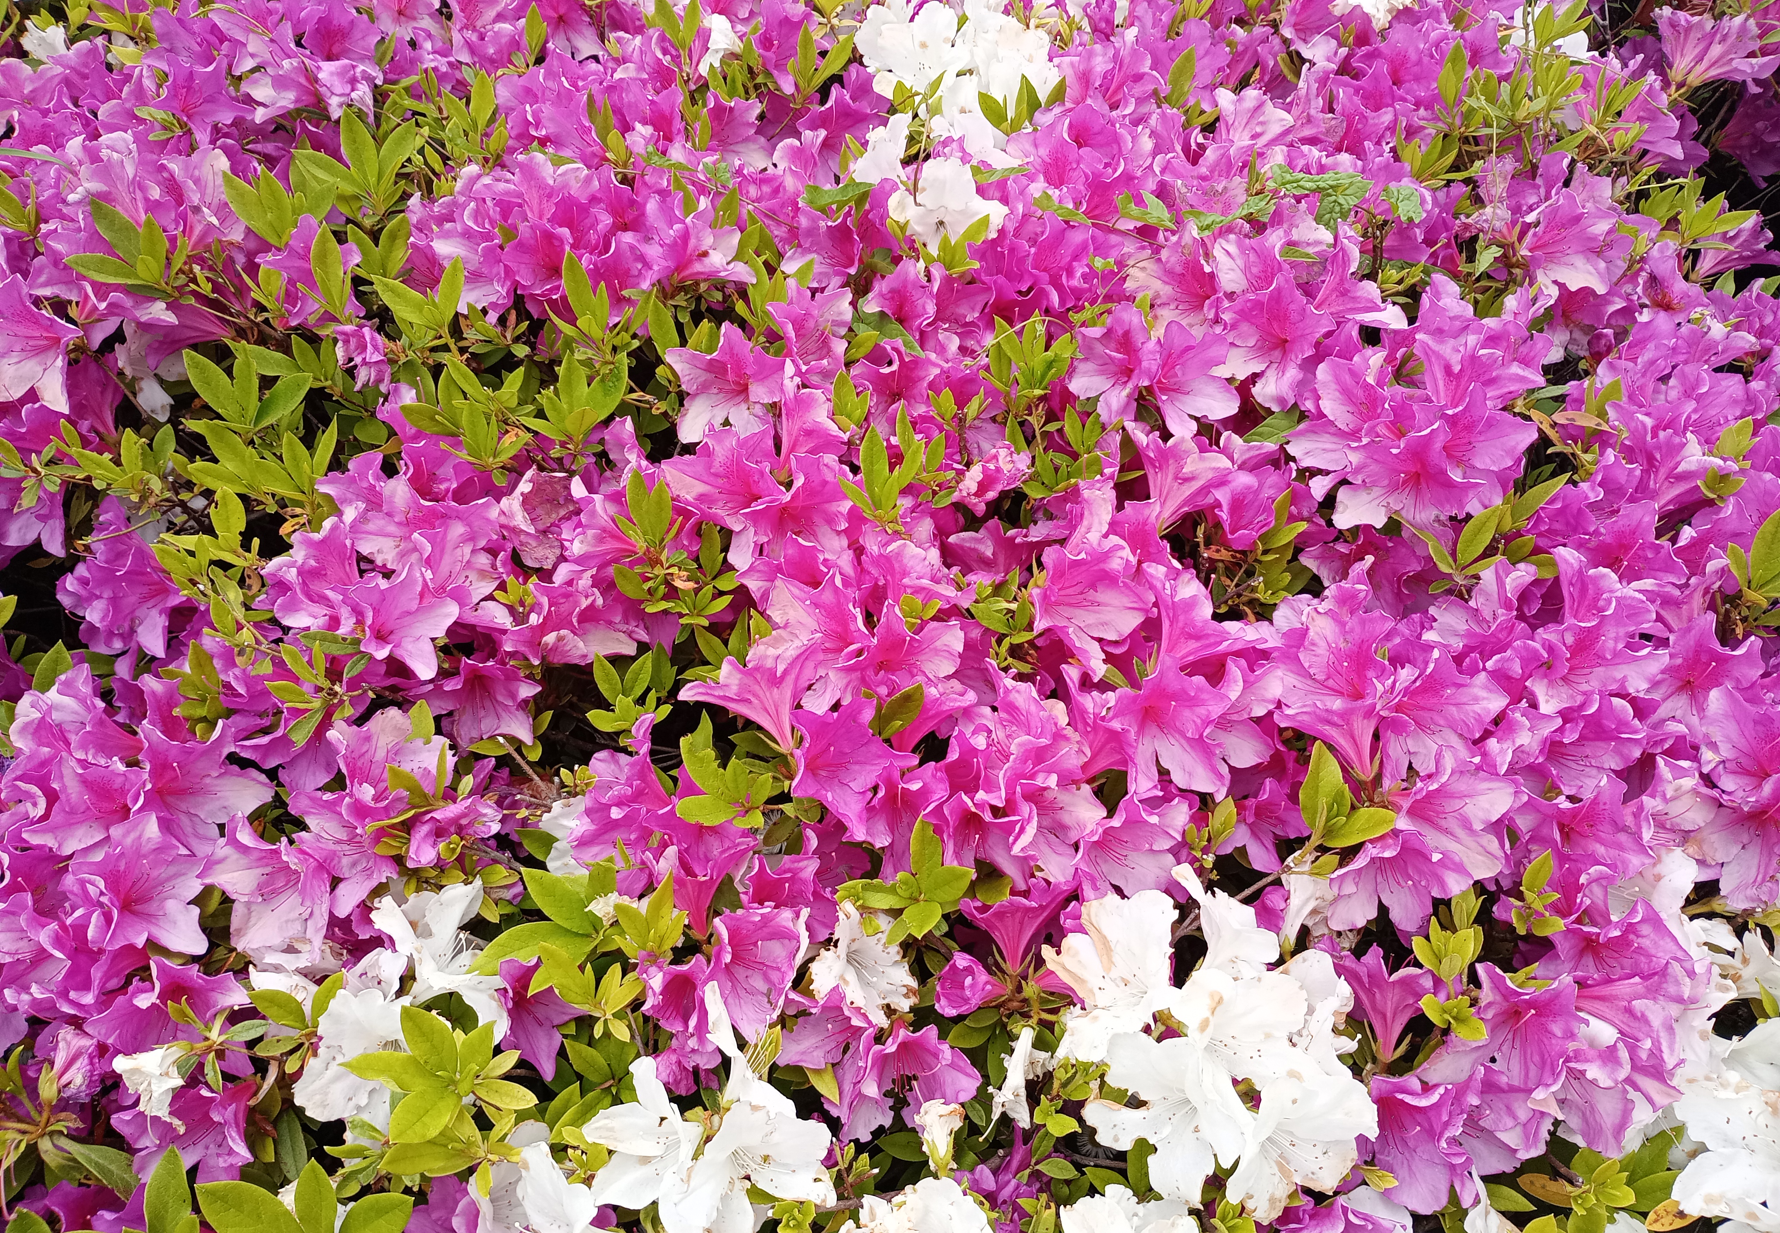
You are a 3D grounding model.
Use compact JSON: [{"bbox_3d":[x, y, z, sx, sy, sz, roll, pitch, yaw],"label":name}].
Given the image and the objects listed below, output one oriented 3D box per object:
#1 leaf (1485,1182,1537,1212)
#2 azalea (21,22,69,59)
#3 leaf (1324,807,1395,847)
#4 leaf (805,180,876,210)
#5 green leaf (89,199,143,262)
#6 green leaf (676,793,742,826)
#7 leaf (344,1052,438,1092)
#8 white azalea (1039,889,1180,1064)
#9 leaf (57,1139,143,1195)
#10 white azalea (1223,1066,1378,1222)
[{"bbox_3d":[0.301,0.284,0.708,0.030,0.008,0.017,20,51,29],"label":"leaf"},{"bbox_3d":[-0.556,-0.378,0.950,0.036,0.030,0.031,3,79,12],"label":"azalea"},{"bbox_3d":[0.219,0.098,0.670,0.035,0.009,0.017,-21,67,9],"label":"leaf"},{"bbox_3d":[-0.031,-0.257,0.880,0.045,0.014,0.025,-15,52,-12],"label":"leaf"},{"bbox_3d":[-0.460,-0.229,0.860,0.022,0.009,0.048,-43,99,-23],"label":"green leaf"},{"bbox_3d":[-0.088,0.094,0.700,0.032,0.007,0.015,2,62,-8],"label":"green leaf"},{"bbox_3d":[-0.202,0.186,0.590,0.043,0.009,0.017,12,64,-6],"label":"leaf"},{"bbox_3d":[0.112,0.183,0.735,0.064,0.078,0.045,18,8,16],"label":"white azalea"},{"bbox_3d":[-0.337,0.235,0.615,0.042,0.009,0.016,30,58,3],"label":"leaf"},{"bbox_3d":[0.171,0.220,0.600,0.062,0.063,0.048,-7,21,-23],"label":"white azalea"}]

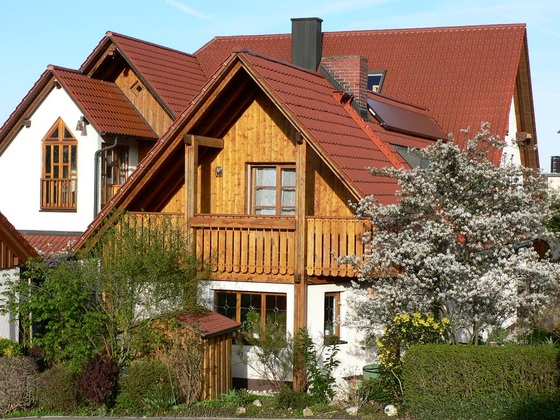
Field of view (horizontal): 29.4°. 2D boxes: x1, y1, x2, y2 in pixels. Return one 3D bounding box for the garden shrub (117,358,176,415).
[{"bbox_3d":[-2.478,3.166,19.691,1.120,0.950,1.000,0,1,0],"label":"garden shrub"}]

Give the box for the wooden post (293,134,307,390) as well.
[{"bbox_3d":[0.400,1.052,21.068,0.200,5.098,0.200,1,1,20],"label":"wooden post"}]

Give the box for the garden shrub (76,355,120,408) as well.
[{"bbox_3d":[-3.379,3.155,19.891,0.840,0.950,0.800,0,1,0],"label":"garden shrub"}]

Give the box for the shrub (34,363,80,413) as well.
[{"bbox_3d":[-4.112,3.201,19.742,0.900,0.850,0.850,0,1,0],"label":"shrub"}]

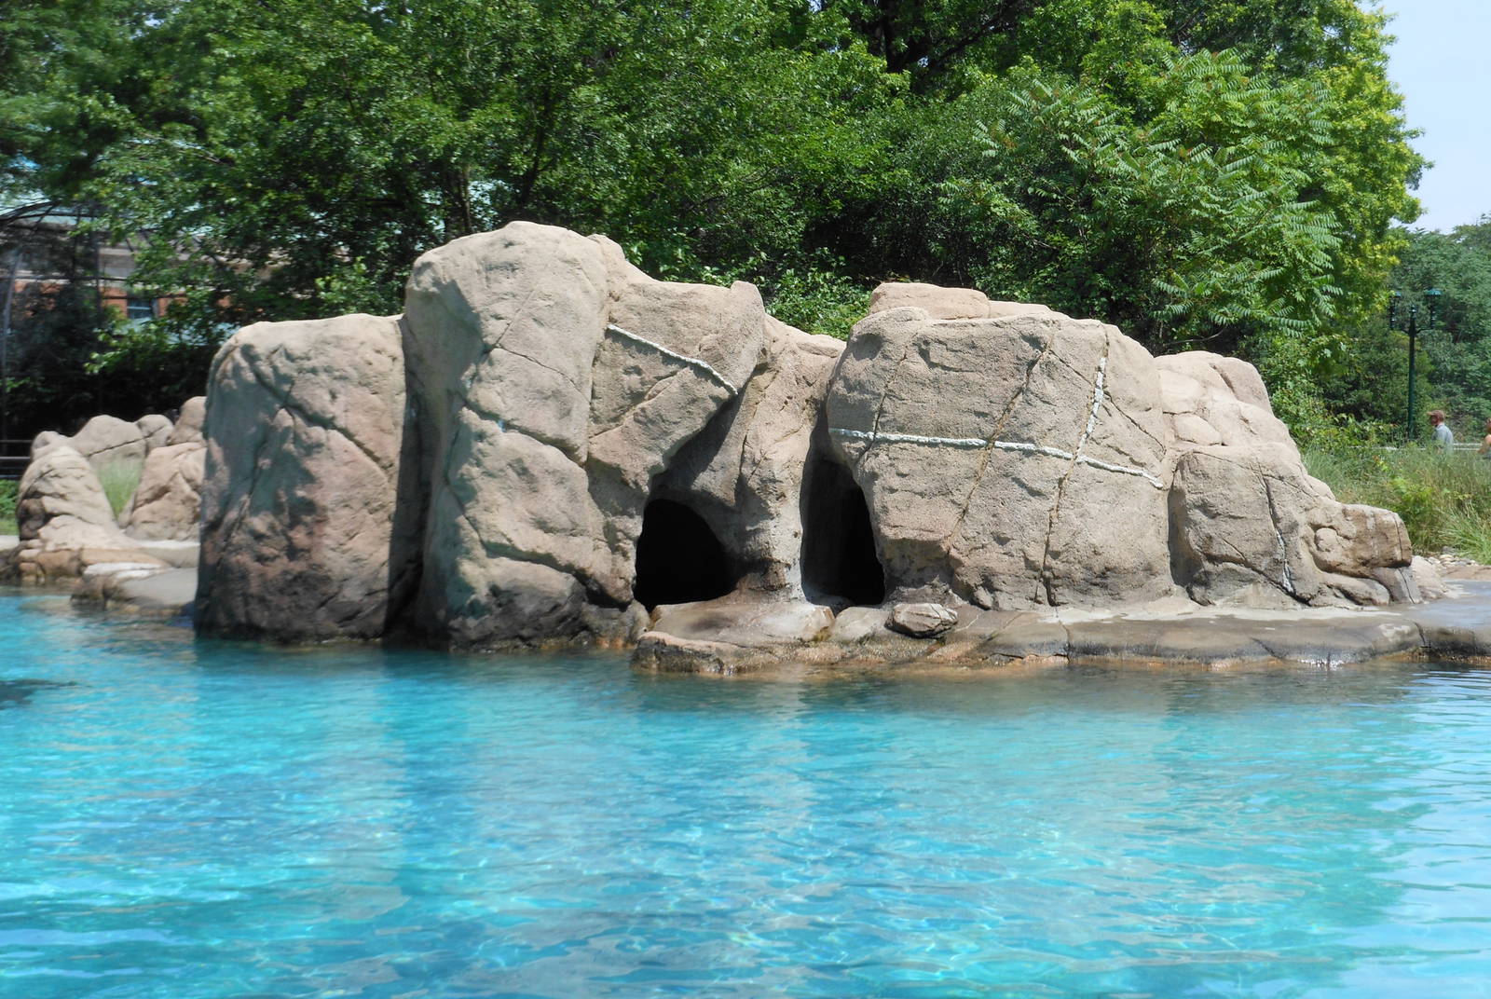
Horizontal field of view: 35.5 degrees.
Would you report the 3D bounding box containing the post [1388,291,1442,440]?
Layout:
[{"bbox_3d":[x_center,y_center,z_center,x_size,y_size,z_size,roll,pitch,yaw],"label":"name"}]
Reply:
[{"bbox_3d":[13.486,-2.087,47.074,1.150,4.350,0.380,1,2,20],"label":"post"}]

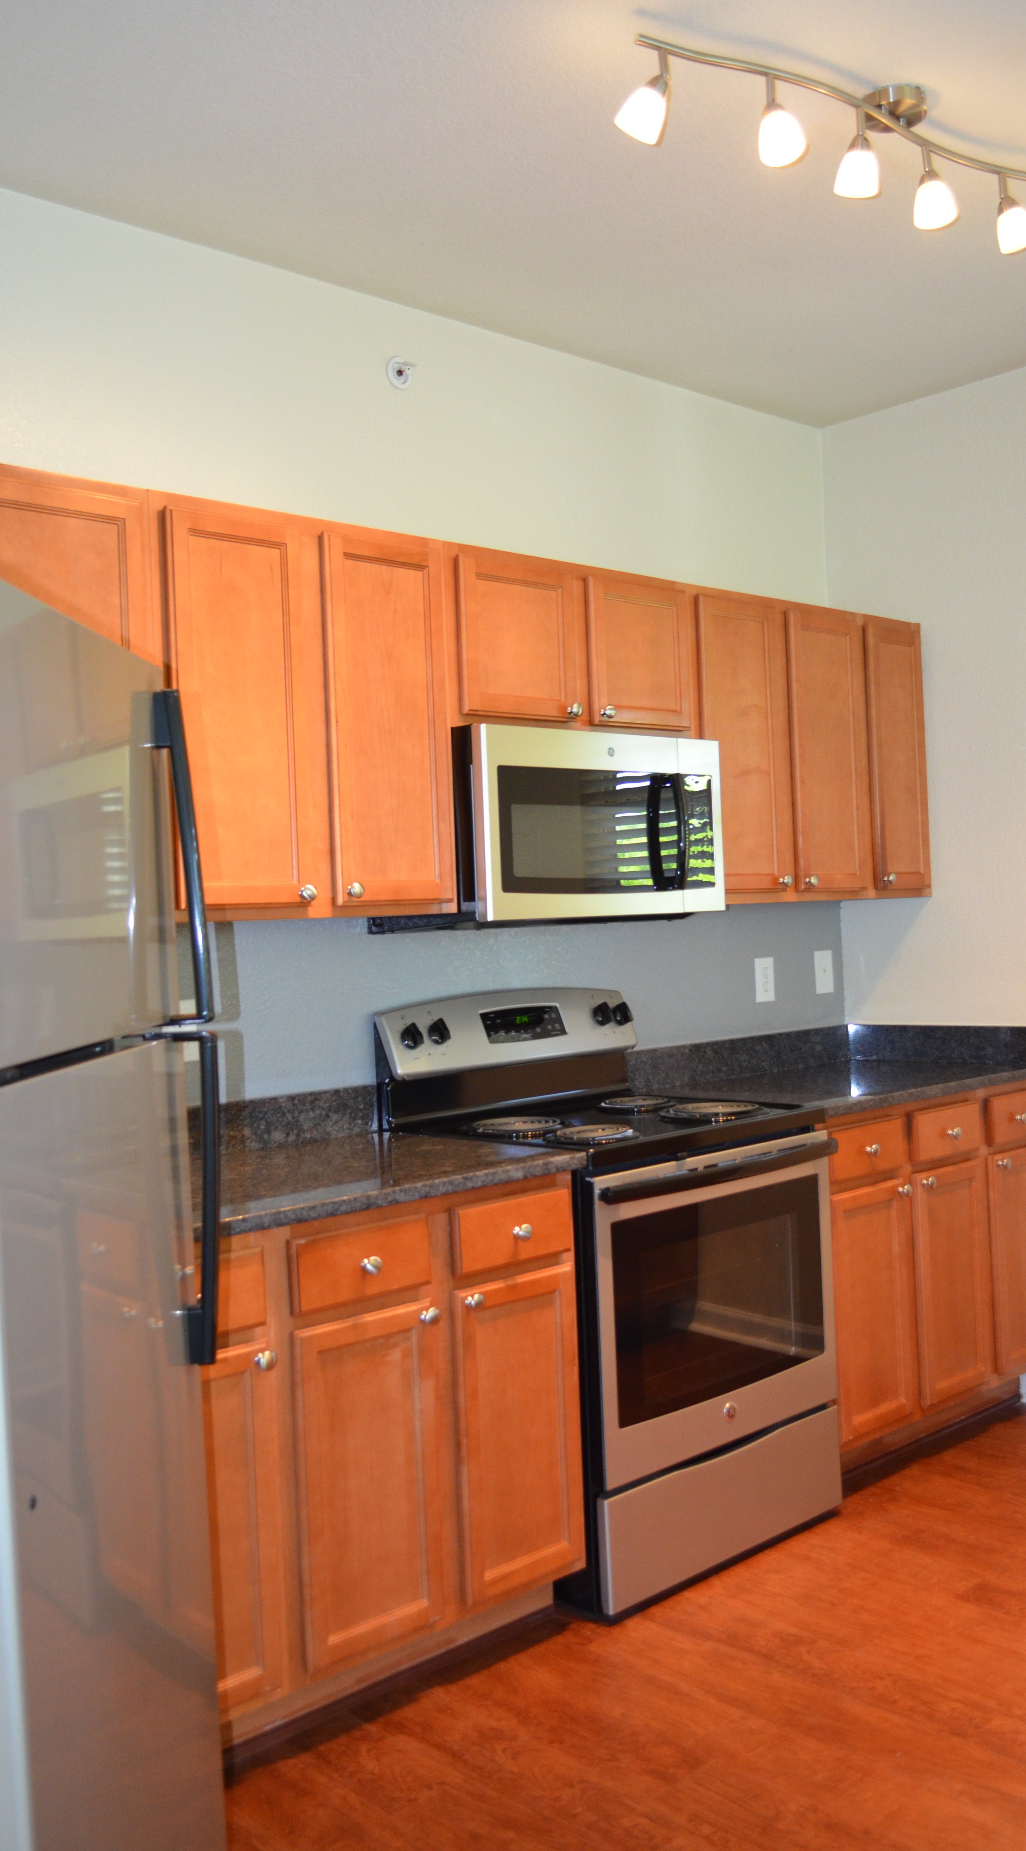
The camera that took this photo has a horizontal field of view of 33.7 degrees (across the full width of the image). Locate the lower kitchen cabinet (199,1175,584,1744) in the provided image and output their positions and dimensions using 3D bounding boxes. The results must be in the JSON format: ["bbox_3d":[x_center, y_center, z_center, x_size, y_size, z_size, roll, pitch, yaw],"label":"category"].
[{"bbox_3d":[-0.432,0.929,3.133,0.985,0.867,0.616,-2,0,-44],"label":"lower kitchen cabinet"}]

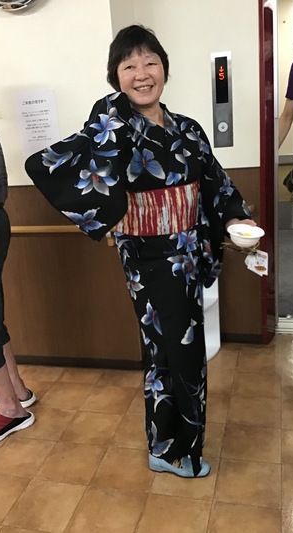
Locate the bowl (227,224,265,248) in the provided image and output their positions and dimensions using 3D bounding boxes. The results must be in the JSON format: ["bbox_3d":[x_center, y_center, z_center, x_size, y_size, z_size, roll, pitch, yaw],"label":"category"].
[{"bbox_3d":[0.315,-0.096,1.500,0.118,0.045,0.118,2,24,-1],"label":"bowl"}]

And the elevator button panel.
[{"bbox_3d":[0.383,-0.834,2.405,0.098,0.455,0.016,0,16,15],"label":"elevator button panel"}]

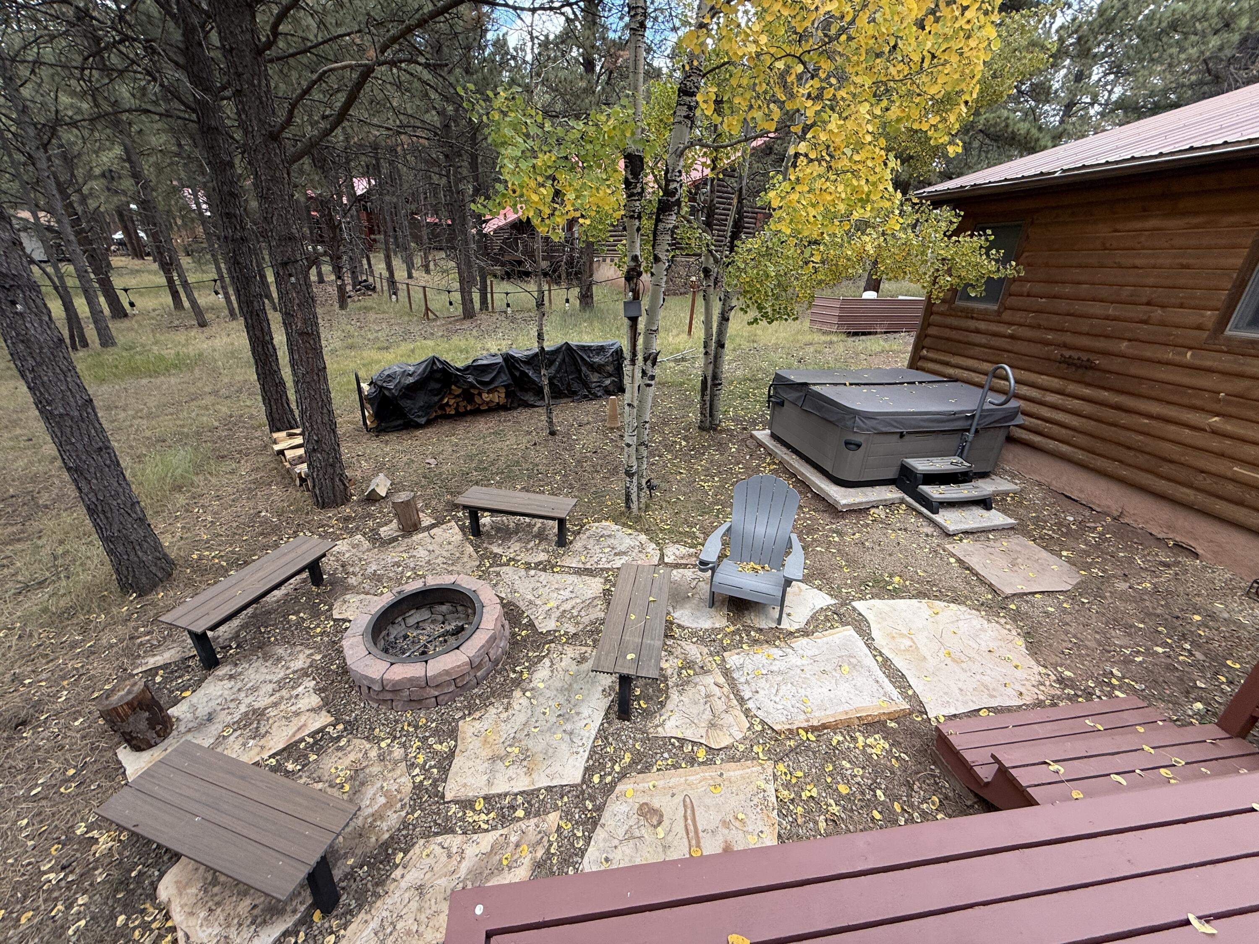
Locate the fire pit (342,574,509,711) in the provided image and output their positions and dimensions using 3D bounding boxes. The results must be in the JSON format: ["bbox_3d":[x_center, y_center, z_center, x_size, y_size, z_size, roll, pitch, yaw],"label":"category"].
[{"bbox_3d":[-1.595,1.307,4.089,1.250,0.300,1.250,1,23,-1],"label":"fire pit"}]

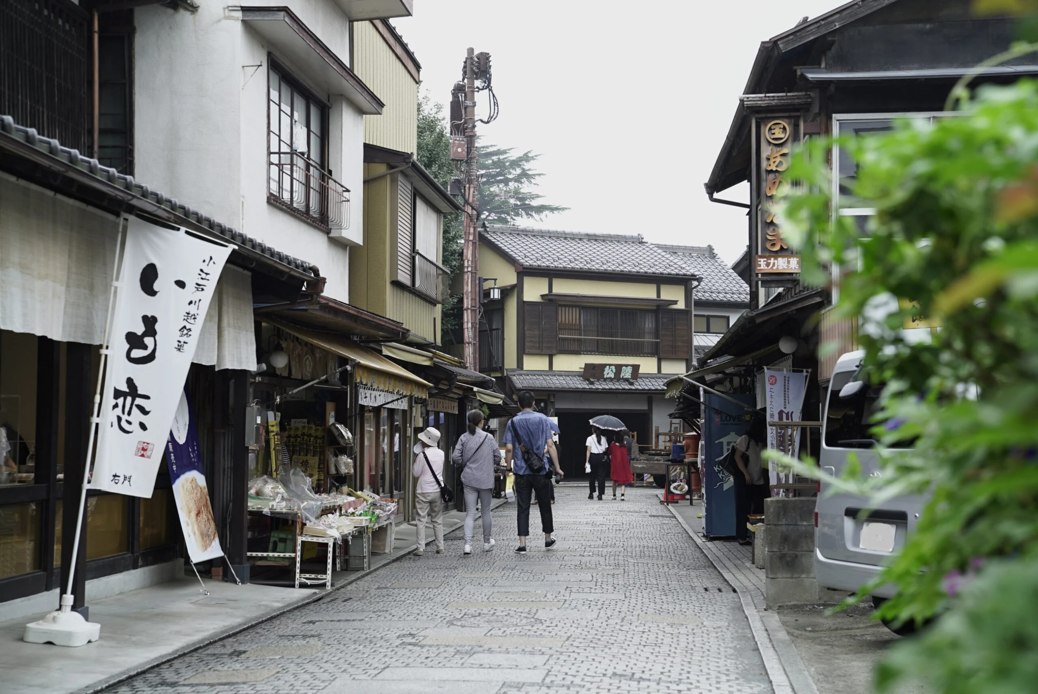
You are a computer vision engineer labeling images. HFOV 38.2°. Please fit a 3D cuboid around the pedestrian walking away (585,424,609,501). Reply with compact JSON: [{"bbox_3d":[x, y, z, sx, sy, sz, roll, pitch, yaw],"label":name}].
[{"bbox_3d":[1.680,2.469,32.208,0.480,1.590,0.380,0,-4,3],"label":"pedestrian walking away"}]

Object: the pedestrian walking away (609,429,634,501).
[{"bbox_3d":[2.192,2.510,32.306,0.480,1.520,0.380,0,-4,3],"label":"pedestrian walking away"}]

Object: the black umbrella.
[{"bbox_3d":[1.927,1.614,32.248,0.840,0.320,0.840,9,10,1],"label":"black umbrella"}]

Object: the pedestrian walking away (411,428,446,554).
[{"bbox_3d":[-0.994,1.569,16.484,0.420,1.410,0.380,0,-4,-3],"label":"pedestrian walking away"}]

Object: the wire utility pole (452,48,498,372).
[{"bbox_3d":[-1.145,-1.924,37.495,1.100,11.020,0.800,0,-4,-6],"label":"wire utility pole"}]

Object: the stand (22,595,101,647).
[{"bbox_3d":[-2.699,1.597,8.867,0.370,0.275,0.370,-1,-4,20],"label":"stand"}]

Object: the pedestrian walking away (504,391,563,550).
[{"bbox_3d":[0.157,1.391,16.645,0.660,1.785,0.520,0,-4,5],"label":"pedestrian walking away"}]

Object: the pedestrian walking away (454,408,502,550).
[{"bbox_3d":[-0.462,1.486,16.589,0.520,1.590,0.420,0,-4,3],"label":"pedestrian walking away"}]

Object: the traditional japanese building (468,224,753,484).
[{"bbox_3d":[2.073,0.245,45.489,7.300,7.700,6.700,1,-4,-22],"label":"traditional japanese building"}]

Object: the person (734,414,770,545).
[{"bbox_3d":[2.788,1.565,17.937,0.420,1.540,0.480,-1,-4,22],"label":"person"}]

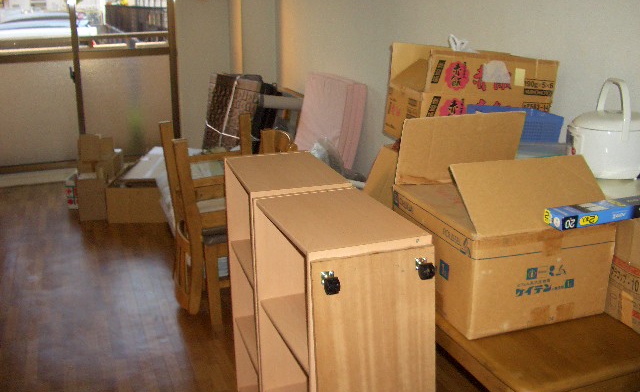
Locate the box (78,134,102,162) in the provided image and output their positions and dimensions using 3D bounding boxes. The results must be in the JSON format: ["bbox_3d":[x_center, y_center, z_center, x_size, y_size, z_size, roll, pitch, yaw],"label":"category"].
[{"bbox_3d":[-1.573,-0.328,4.433,0.150,0.200,0.160,-6,17,-18],"label":"box"}]

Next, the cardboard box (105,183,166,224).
[{"bbox_3d":[-1.219,0.031,4.405,0.380,0.237,0.270,-1,16,2],"label":"cardboard box"}]

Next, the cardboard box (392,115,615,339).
[{"bbox_3d":[0.432,0.040,1.609,0.362,0.405,0.445,-6,17,-18],"label":"cardboard box"}]

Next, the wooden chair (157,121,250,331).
[{"bbox_3d":[-0.466,0.095,3.042,0.500,0.840,0.520,-6,17,-18],"label":"wooden chair"}]

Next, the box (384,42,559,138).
[{"bbox_3d":[0.492,-0.323,2.108,0.495,0.285,0.220,-1,17,-23],"label":"box"}]

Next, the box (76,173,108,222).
[{"bbox_3d":[-1.569,-0.003,4.438,0.165,0.295,0.240,-6,17,-18],"label":"box"}]

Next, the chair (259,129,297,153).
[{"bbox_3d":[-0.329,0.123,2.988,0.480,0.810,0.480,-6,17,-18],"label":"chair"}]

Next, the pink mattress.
[{"bbox_3d":[0.024,-0.288,4.157,0.120,0.940,0.760,4,13,-20],"label":"pink mattress"}]

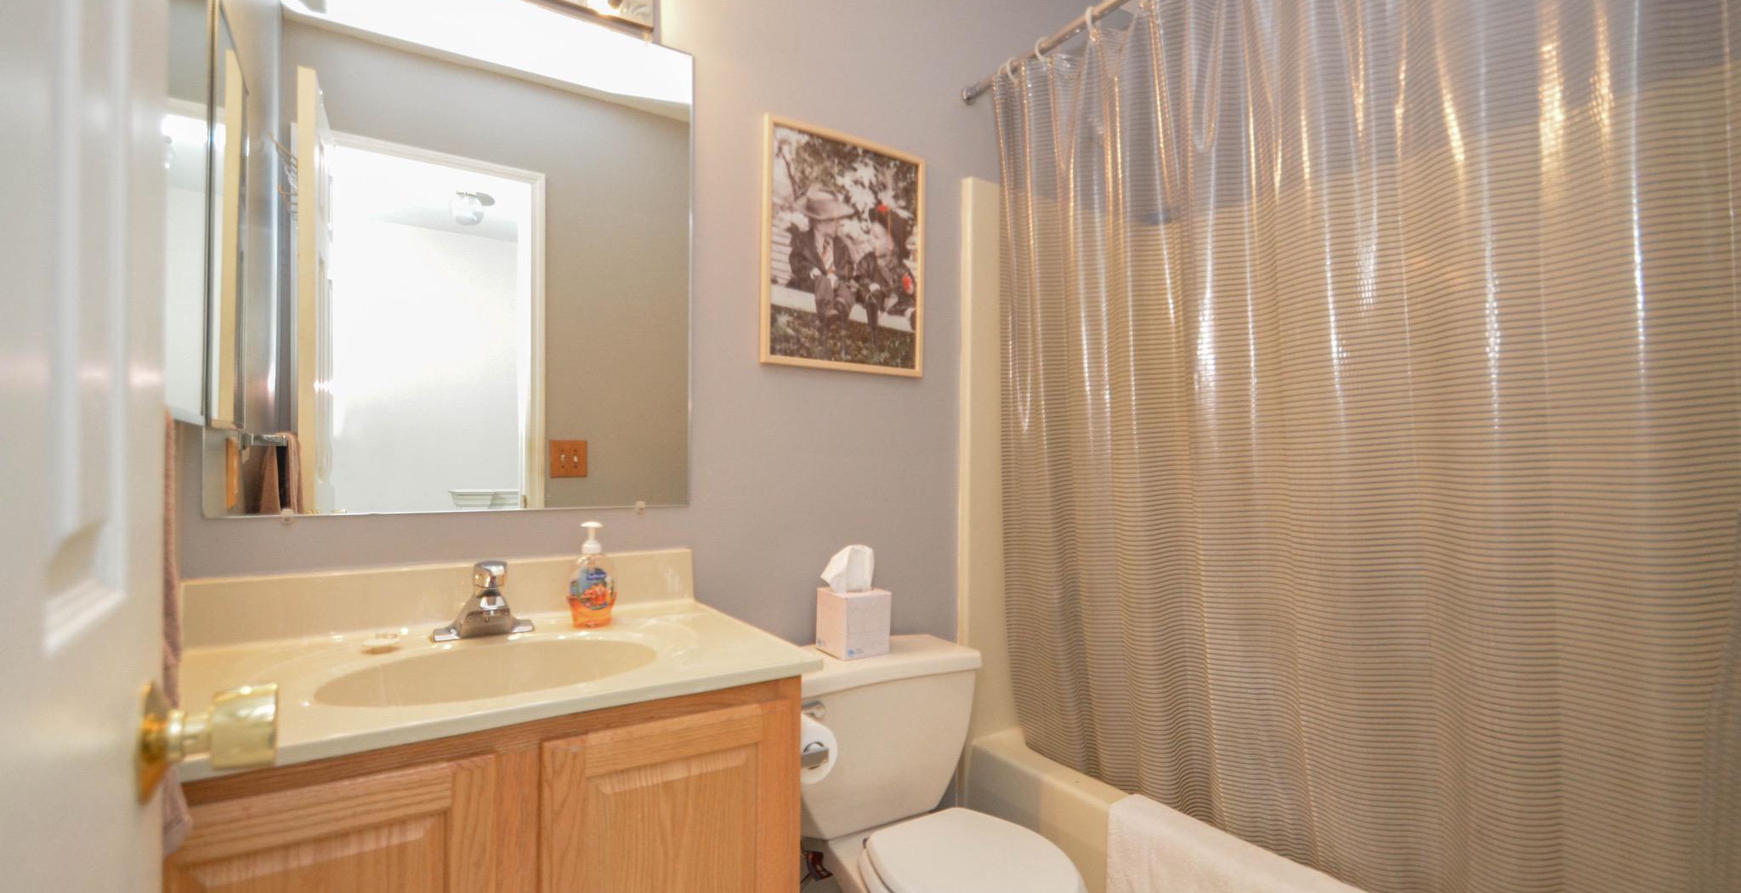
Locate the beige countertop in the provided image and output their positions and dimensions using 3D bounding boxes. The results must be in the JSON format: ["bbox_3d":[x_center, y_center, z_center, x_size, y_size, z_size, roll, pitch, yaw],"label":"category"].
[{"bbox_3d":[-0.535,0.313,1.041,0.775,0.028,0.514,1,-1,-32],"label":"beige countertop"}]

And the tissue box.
[{"bbox_3d":[-0.035,0.385,1.586,0.116,0.129,0.110,1,-1,-32],"label":"tissue box"}]

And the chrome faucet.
[{"bbox_3d":[-0.610,0.244,1.153,0.147,0.119,0.130,1,-1,-32],"label":"chrome faucet"}]

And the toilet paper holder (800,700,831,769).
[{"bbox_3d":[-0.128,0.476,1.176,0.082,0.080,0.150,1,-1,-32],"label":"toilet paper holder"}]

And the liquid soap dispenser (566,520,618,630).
[{"bbox_3d":[-0.478,0.217,1.238,0.082,0.175,0.055,1,-1,-29],"label":"liquid soap dispenser"}]

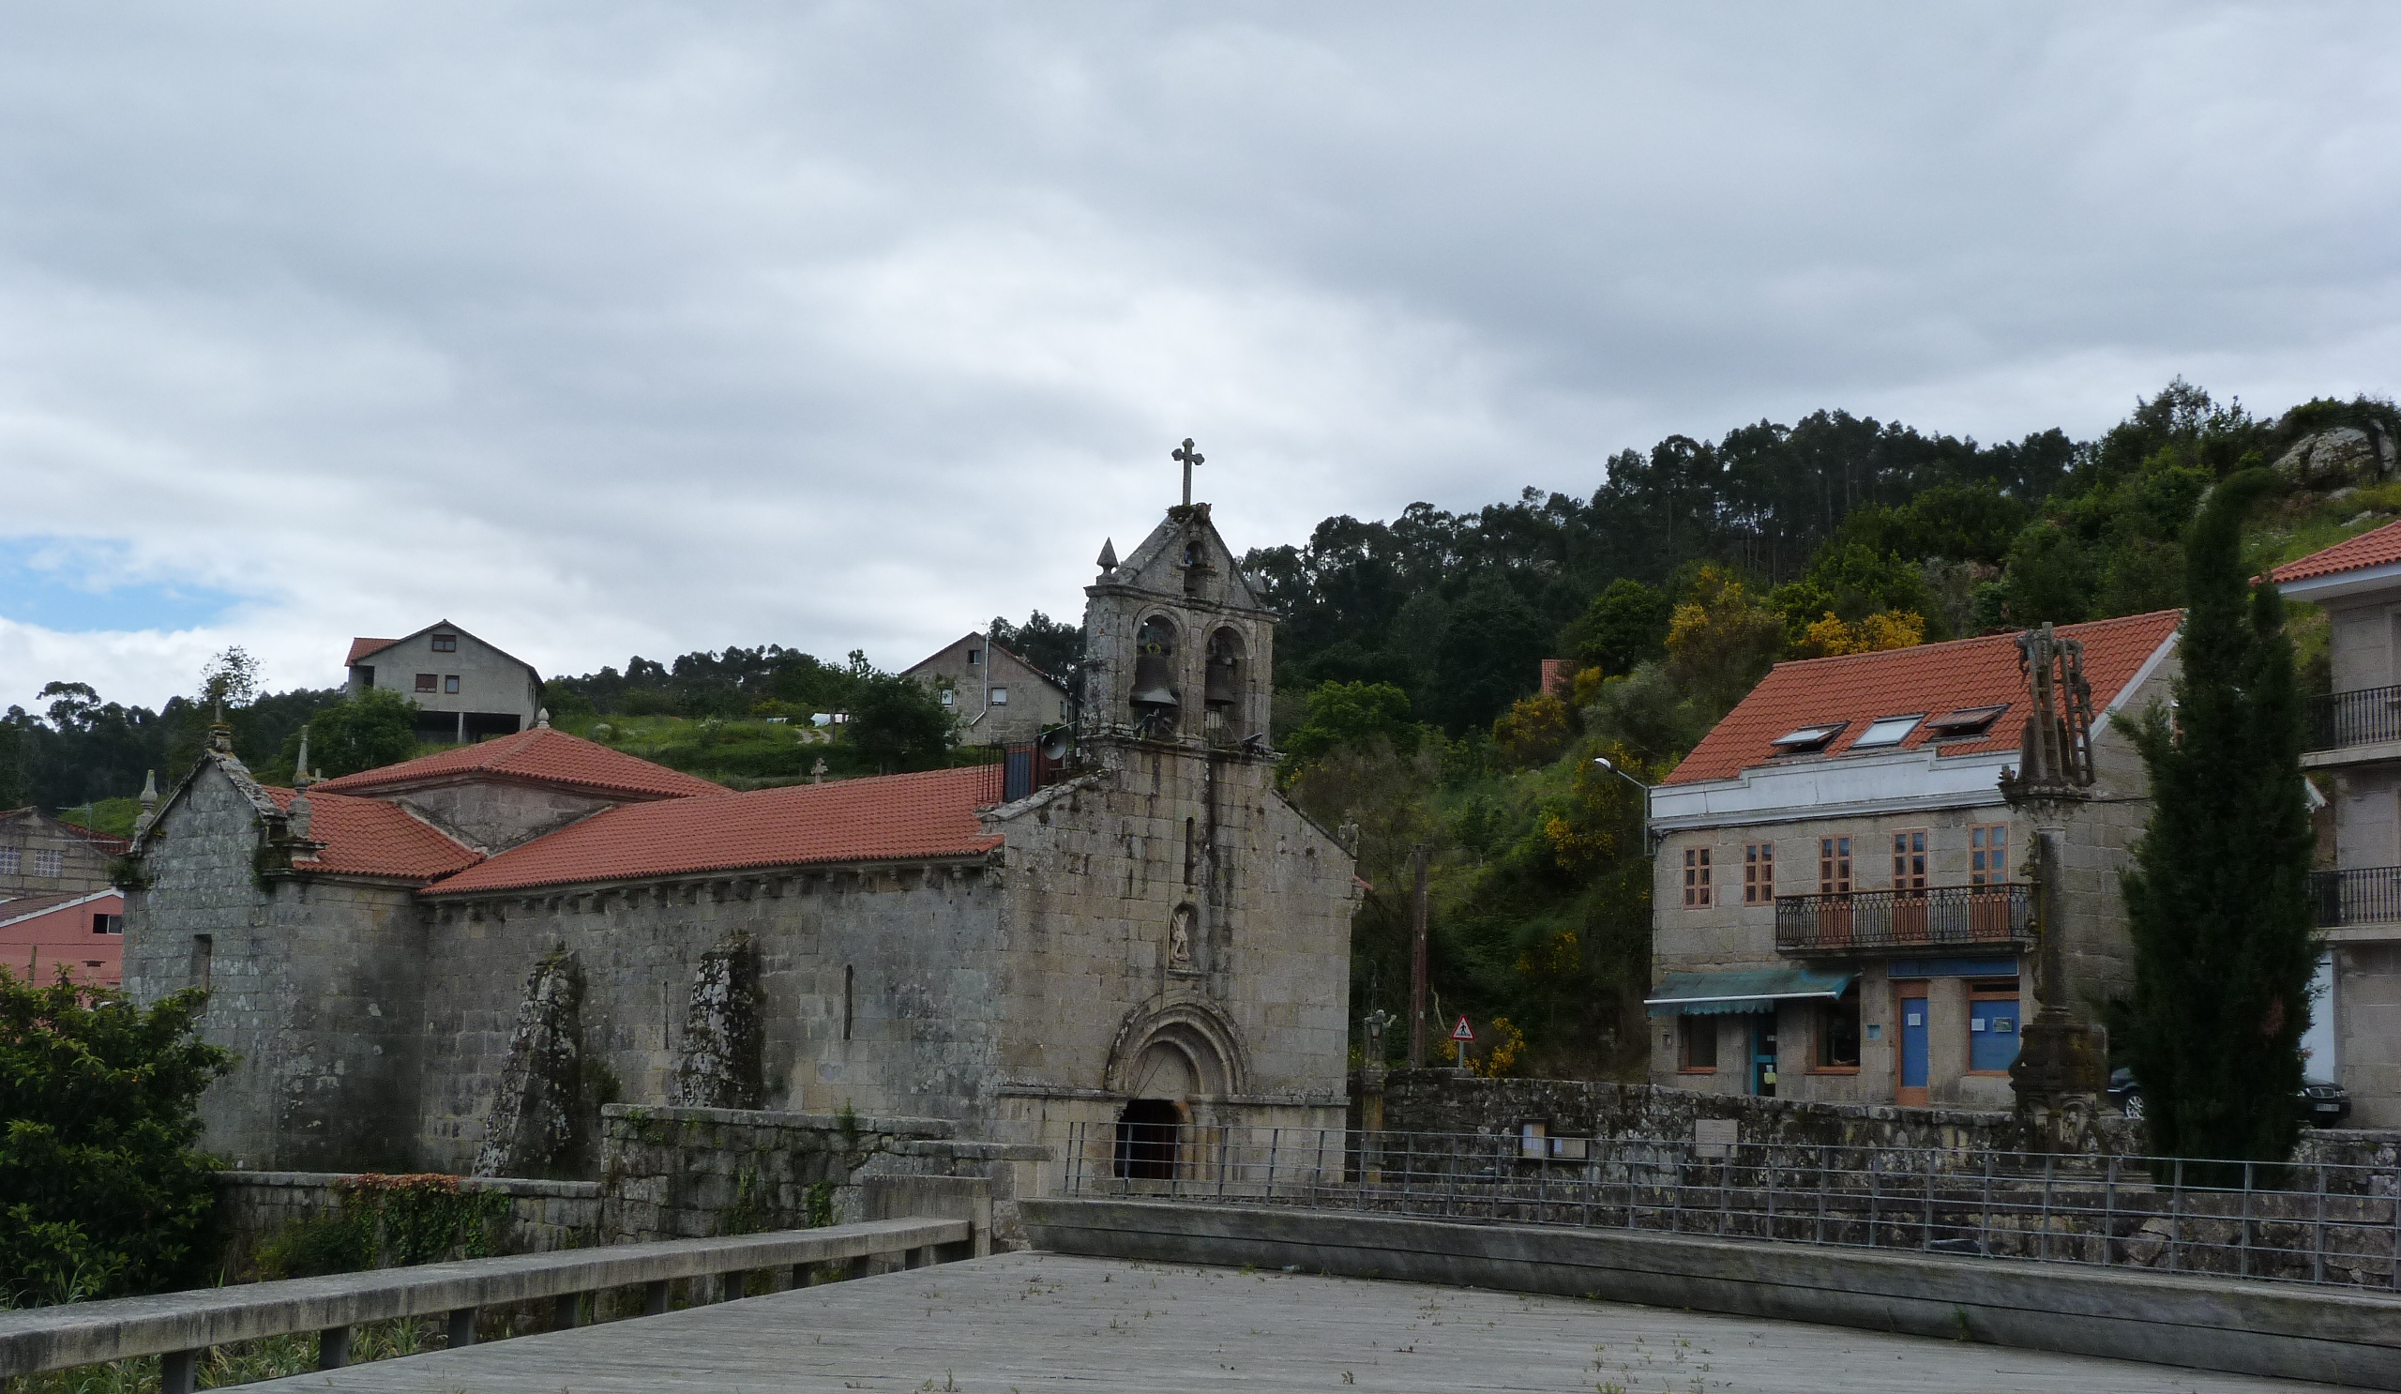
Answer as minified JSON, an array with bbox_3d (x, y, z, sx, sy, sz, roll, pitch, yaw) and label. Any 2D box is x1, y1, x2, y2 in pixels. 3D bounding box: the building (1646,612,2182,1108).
[{"bbox_3d":[16.306,3.728,68.132,8.179,10.046,11.927,6,-9,-32],"label":"building"}]

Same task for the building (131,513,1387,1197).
[{"bbox_3d":[-11.072,4.161,71.985,30.600,13.700,16.900,-6,-10,44],"label":"building"}]

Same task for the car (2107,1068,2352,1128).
[{"bbox_3d":[18.689,7.003,58.092,1.780,1.430,4.700,6,-9,-30],"label":"car"}]

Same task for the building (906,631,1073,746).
[{"bbox_3d":[-14.235,0.406,218.925,10.200,8.100,11.000,1,-8,8],"label":"building"}]

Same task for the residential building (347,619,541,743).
[{"bbox_3d":[-47.577,0.120,202.951,11.600,8.500,11.000,3,-8,-8],"label":"residential building"}]

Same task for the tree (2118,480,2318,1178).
[{"bbox_3d":[12.649,1.701,39.569,2.450,8.782,2.450,-1,-8,18],"label":"tree"}]

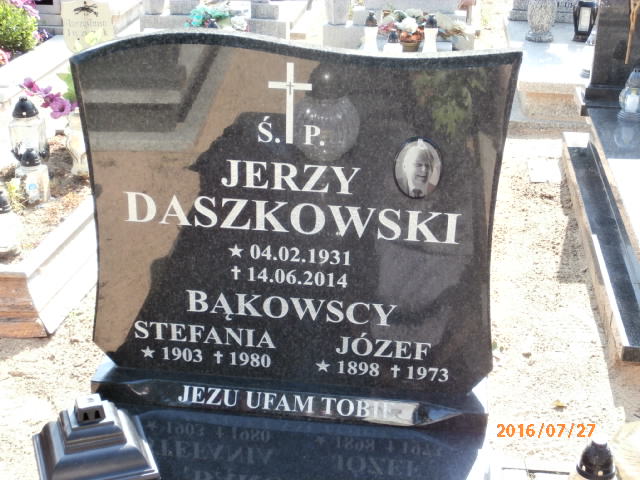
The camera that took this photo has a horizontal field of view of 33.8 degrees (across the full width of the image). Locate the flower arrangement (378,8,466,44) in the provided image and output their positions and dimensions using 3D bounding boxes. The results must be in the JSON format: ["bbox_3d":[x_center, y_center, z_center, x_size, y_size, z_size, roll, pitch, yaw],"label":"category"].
[{"bbox_3d":[0.494,-1.018,5.050,0.410,0.175,0.230,4,27,5],"label":"flower arrangement"}]

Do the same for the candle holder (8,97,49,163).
[{"bbox_3d":[-1.011,-0.380,3.660,0.115,0.215,0.115,7,27,11],"label":"candle holder"}]

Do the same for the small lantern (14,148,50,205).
[{"bbox_3d":[-0.918,-0.203,3.370,0.095,0.165,0.095,7,27,11],"label":"small lantern"}]

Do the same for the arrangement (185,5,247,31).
[{"bbox_3d":[-0.516,-1.093,5.200,0.295,0.120,0.190,4,27,5],"label":"arrangement"}]

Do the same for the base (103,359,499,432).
[{"bbox_3d":[-0.058,0.293,2.177,0.800,0.042,0.180,4,27,5],"label":"base"}]

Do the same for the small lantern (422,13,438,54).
[{"bbox_3d":[0.519,-0.968,4.950,0.064,0.185,0.064,4,27,5],"label":"small lantern"}]

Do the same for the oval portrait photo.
[{"bbox_3d":[0.177,-0.126,1.891,0.087,0.118,0.012,4,27,5],"label":"oval portrait photo"}]

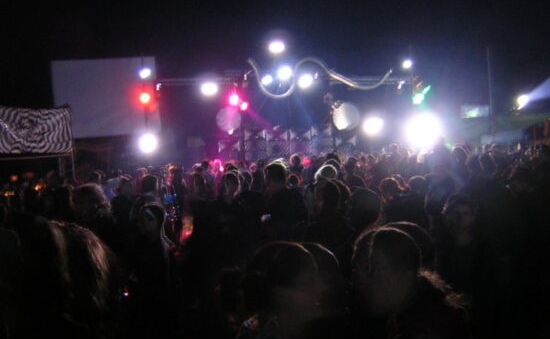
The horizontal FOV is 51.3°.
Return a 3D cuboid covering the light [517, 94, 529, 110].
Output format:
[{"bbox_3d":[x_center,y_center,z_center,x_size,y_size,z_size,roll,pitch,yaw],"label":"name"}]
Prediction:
[{"bbox_3d":[9.516,-2.614,22.000,0.373,0.584,0.438,0,4,41],"label":"light"}]

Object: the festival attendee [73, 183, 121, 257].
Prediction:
[{"bbox_3d":[-1.192,0.943,3.947,0.480,1.700,0.320,-2,3,9],"label":"festival attendee"}]

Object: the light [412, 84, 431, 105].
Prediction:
[{"bbox_3d":[5.249,-2.687,20.500,0.500,0.520,0.420,-4,3,-17],"label":"light"}]

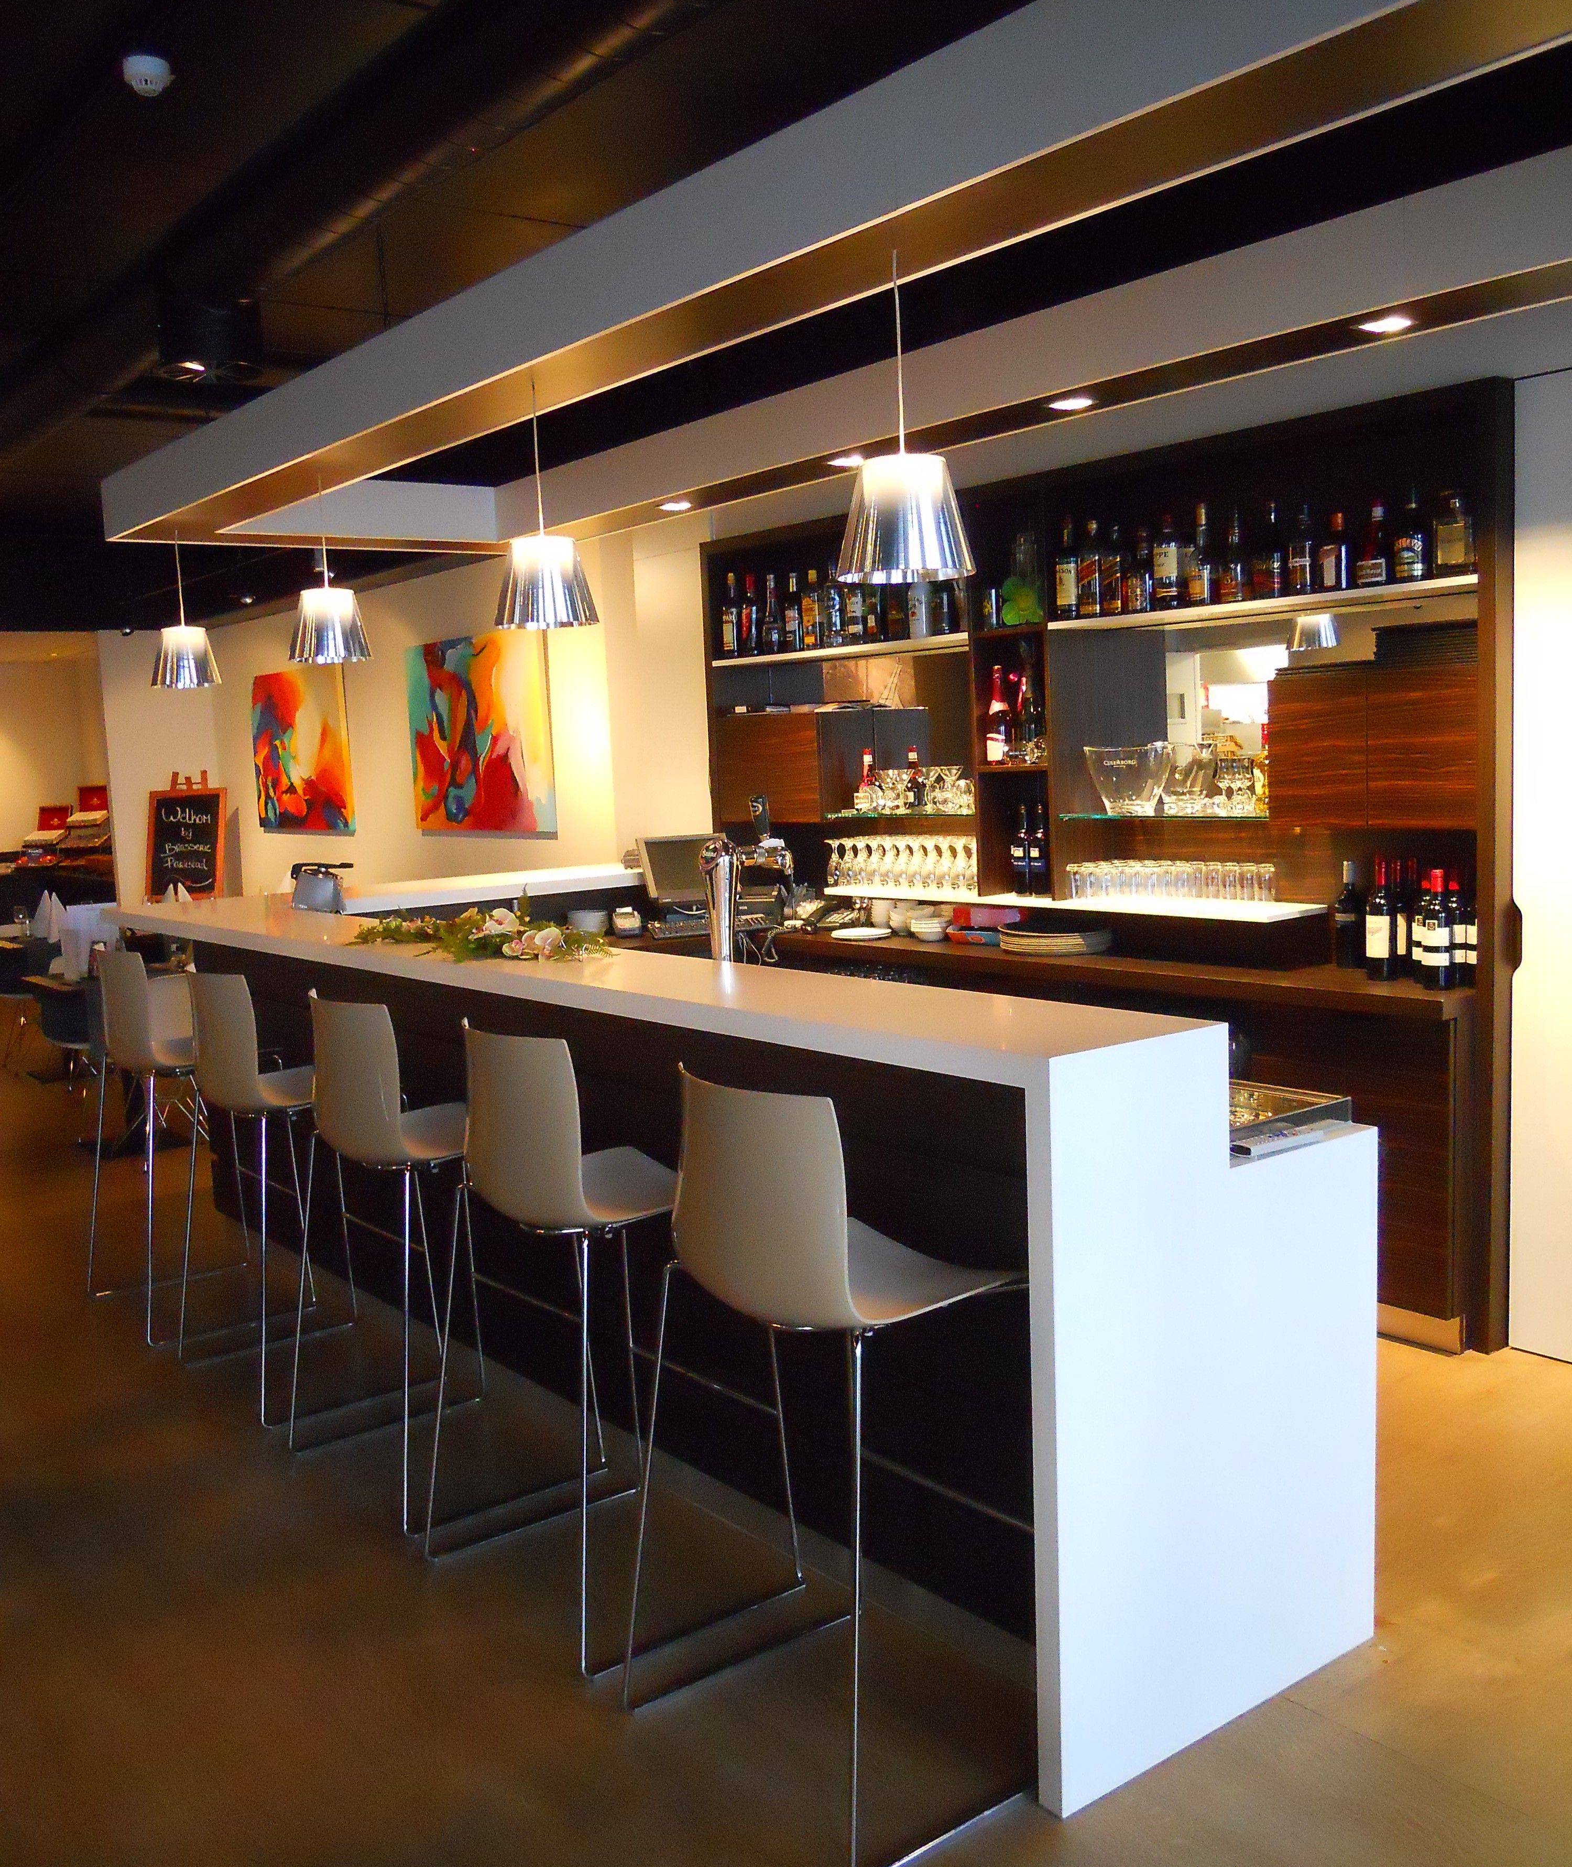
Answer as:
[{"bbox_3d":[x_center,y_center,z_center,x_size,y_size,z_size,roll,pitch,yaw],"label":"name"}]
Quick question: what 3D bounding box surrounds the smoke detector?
[{"bbox_3d":[-1.428,-1.913,3.798,0.106,0.057,0.106,-6,7,-38],"label":"smoke detector"}]

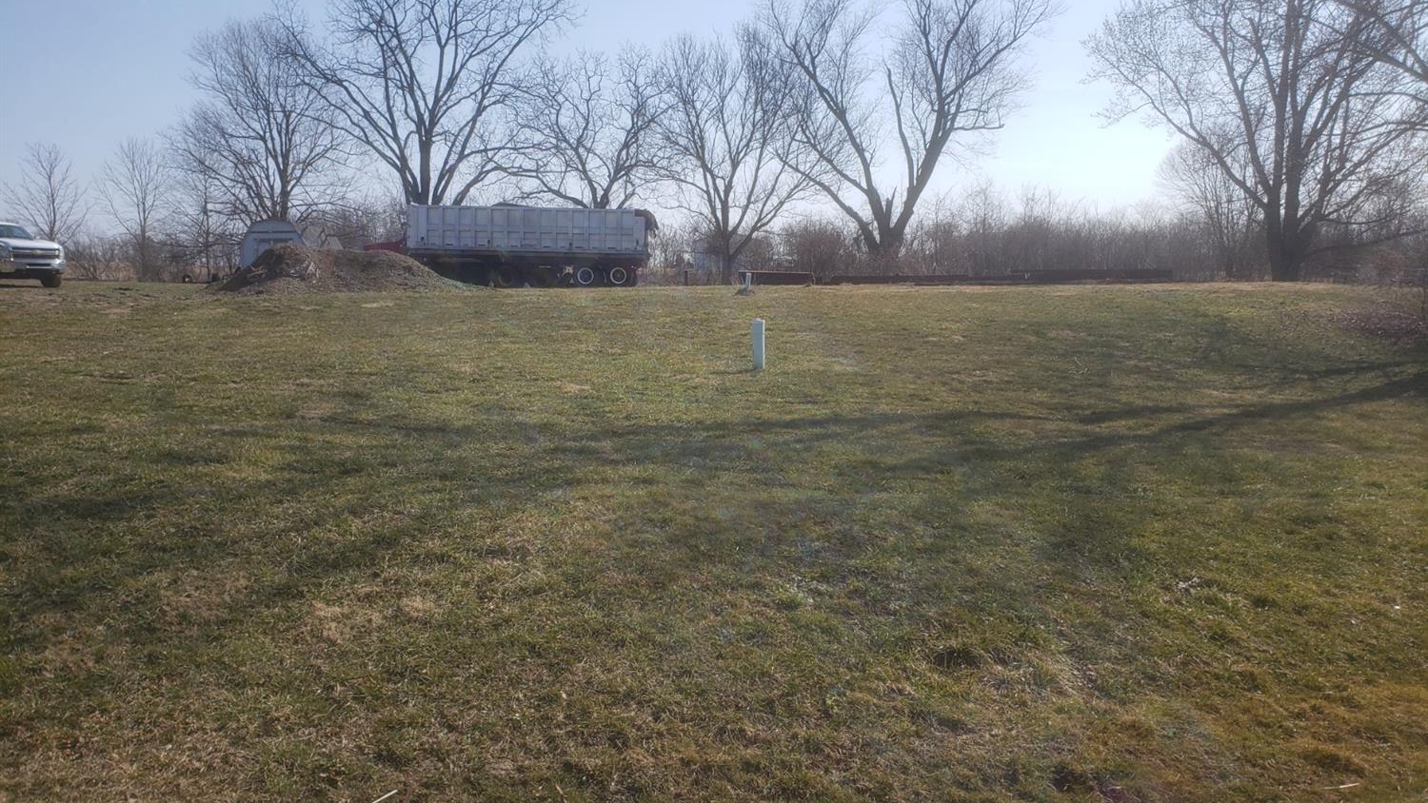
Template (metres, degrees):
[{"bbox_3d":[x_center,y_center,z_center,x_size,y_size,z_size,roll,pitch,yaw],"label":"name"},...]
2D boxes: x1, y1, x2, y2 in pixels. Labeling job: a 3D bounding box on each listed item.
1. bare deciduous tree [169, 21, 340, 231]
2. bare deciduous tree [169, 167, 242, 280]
[{"bbox_3d":[-24.175,-13.158,56.149,9.055,13.612,8.603,-2,8,-23],"label":"bare deciduous tree"},{"bbox_3d":[-27.008,-9.350,56.629,3.830,5.935,3.638,-3,8,-25],"label":"bare deciduous tree"}]

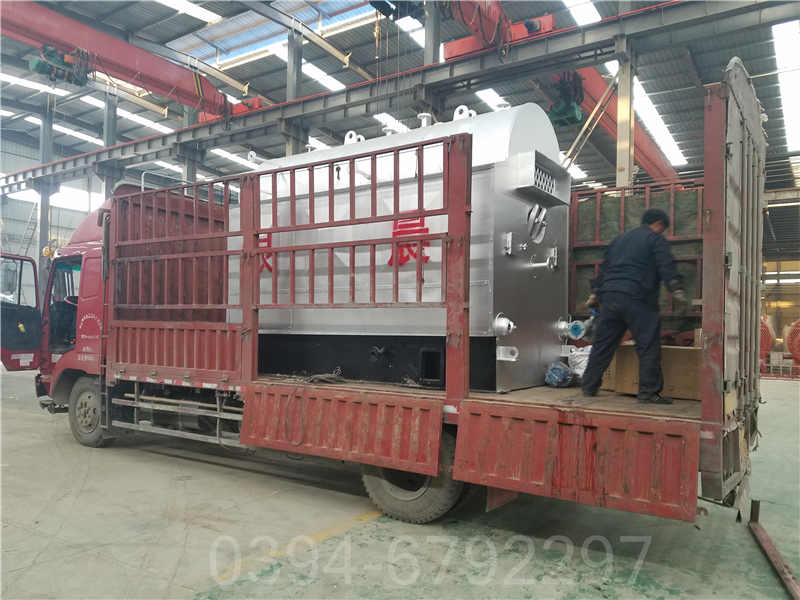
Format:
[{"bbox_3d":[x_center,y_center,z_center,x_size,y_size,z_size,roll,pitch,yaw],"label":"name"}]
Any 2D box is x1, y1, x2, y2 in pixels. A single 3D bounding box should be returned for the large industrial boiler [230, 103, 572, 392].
[{"bbox_3d":[0.041,-0.555,6.798,3.592,2.790,1.910,-1,-3,33],"label":"large industrial boiler"}]

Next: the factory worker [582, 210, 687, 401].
[{"bbox_3d":[1.873,0.044,4.820,0.520,1.540,0.720,2,-3,-38],"label":"factory worker"}]

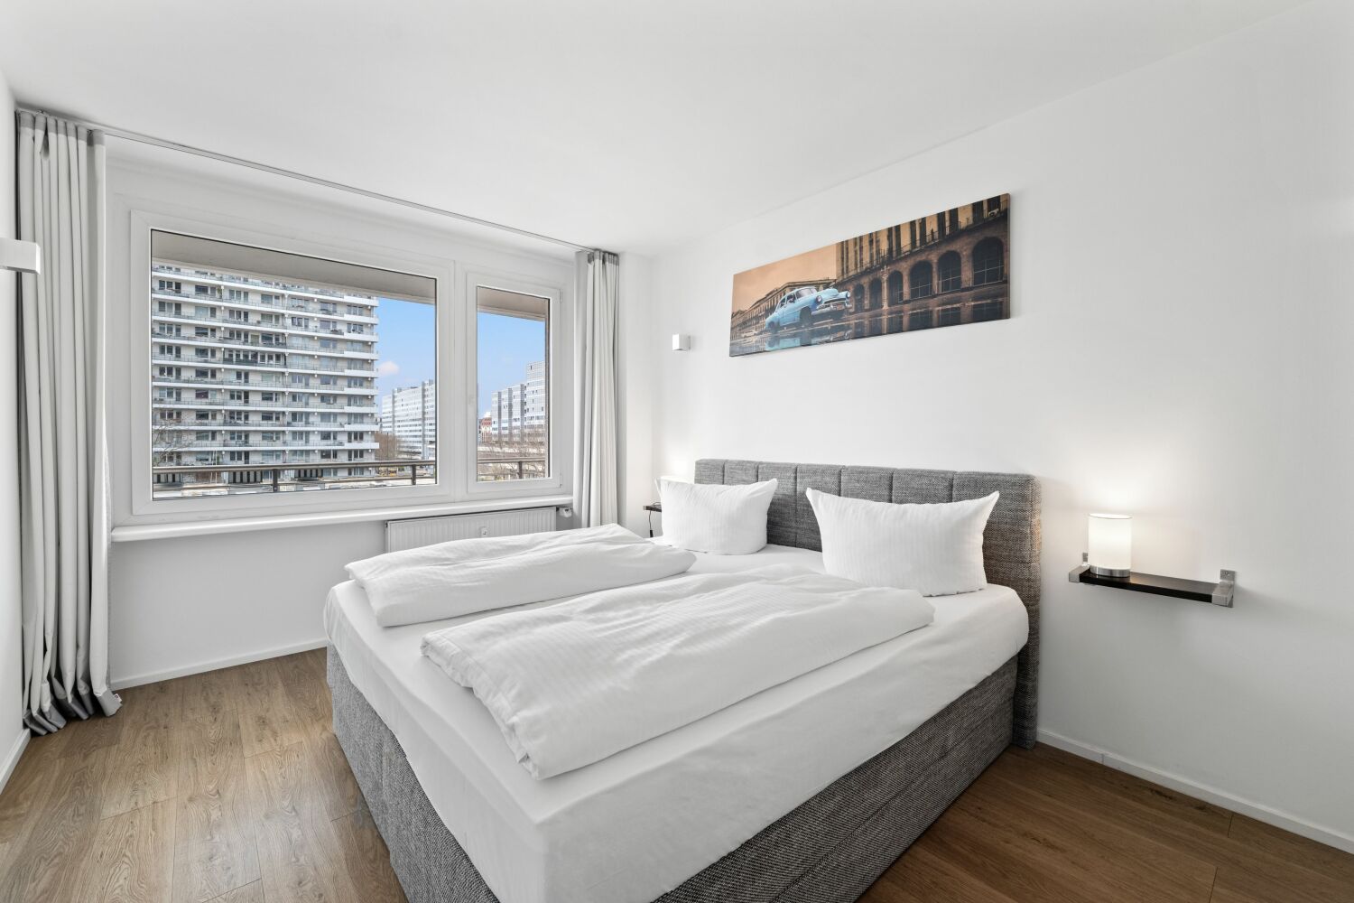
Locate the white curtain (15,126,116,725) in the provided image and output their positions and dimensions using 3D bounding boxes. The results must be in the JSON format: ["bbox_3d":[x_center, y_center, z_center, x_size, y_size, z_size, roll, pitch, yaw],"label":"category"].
[{"bbox_3d":[-2.531,-0.112,2.188,0.252,2.481,0.190,-1,2,-40],"label":"white curtain"}]

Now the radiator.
[{"bbox_3d":[-1.301,0.699,3.446,1.068,0.590,0.102,-1,2,-40],"label":"radiator"}]

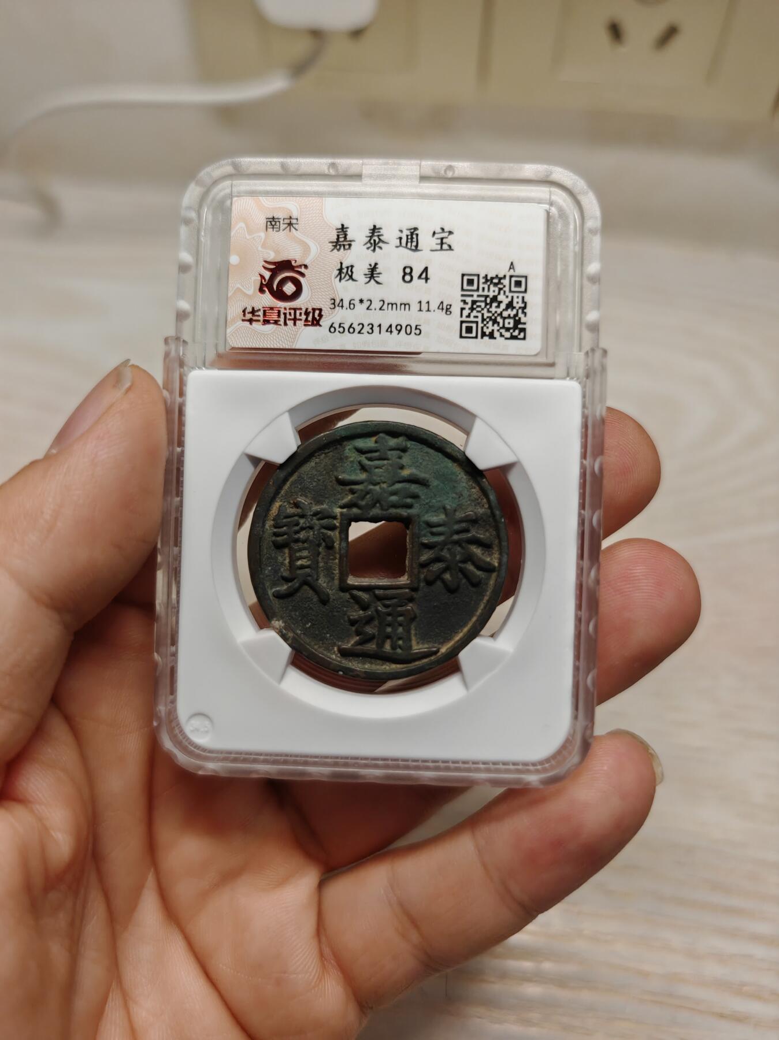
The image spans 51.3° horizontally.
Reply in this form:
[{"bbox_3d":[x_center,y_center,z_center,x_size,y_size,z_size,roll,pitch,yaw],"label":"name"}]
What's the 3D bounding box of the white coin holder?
[{"bbox_3d":[-0.001,-0.006,0.109,0.059,0.009,0.083,2,90,1],"label":"white coin holder"}]

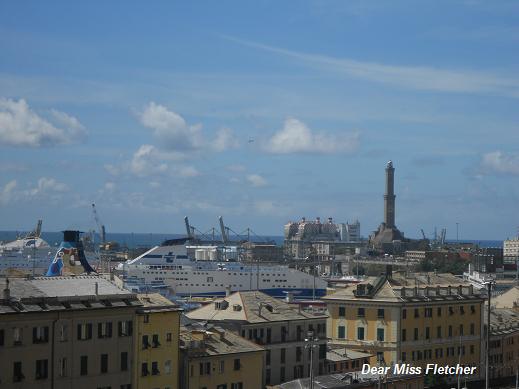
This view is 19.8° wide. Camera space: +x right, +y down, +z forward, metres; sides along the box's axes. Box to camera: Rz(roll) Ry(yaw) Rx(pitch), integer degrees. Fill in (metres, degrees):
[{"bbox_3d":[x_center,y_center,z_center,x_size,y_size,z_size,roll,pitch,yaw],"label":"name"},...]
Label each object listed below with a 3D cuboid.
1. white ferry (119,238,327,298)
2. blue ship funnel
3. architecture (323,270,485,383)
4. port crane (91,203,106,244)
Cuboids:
[{"bbox_3d":[-20.291,40.861,825.000,113.000,33.000,22.000,1,-1,-8],"label":"white ferry"},{"bbox_3d":[-70.232,21.867,550.000,17.500,16.500,9.500,1,-1,6],"label":"blue ship funnel"},{"bbox_3d":[30.002,27.062,302.764,18.240,23.085,33.915,0,-2,37],"label":"architecture"},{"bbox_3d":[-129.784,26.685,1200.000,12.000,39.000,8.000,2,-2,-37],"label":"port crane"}]

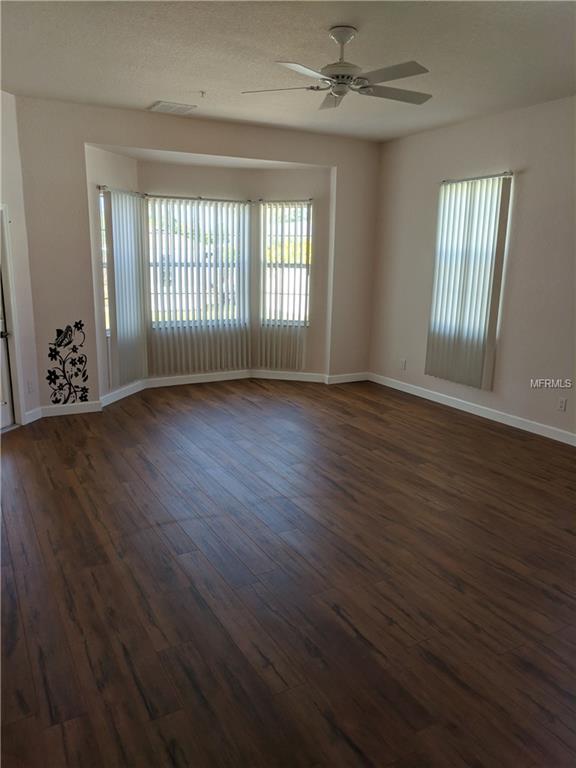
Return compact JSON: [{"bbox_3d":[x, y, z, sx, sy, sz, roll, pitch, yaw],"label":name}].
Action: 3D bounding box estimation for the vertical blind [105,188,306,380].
[{"bbox_3d":[-0.953,-1.130,6.935,2.573,2.144,0.729,-6,15,-28],"label":"vertical blind"}]

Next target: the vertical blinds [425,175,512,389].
[{"bbox_3d":[1.893,-1.063,6.166,0.106,2.157,1.017,-6,15,-28],"label":"vertical blinds"}]

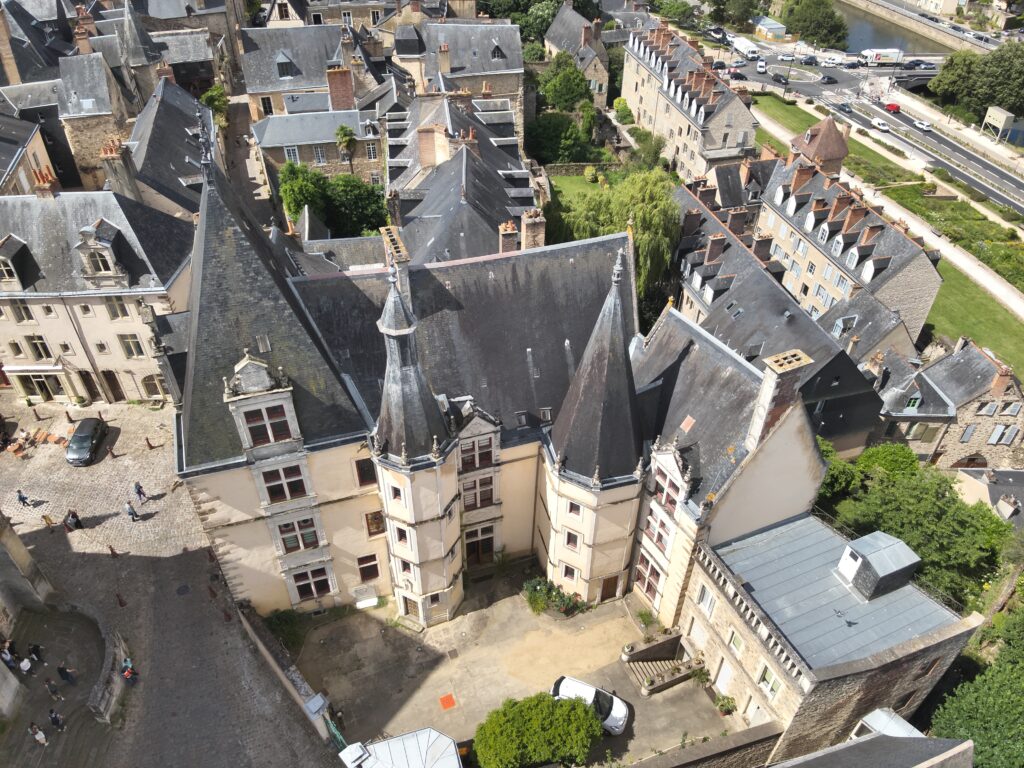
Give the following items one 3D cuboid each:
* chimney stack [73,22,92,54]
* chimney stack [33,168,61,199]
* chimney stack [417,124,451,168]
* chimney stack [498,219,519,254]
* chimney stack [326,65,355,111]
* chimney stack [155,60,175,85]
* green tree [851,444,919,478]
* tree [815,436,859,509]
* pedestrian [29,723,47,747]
[{"bbox_3d":[-51.397,-41.309,85.004,1.550,3.700,0.900,-21,43,-25],"label":"chimney stack"},{"bbox_3d":[-33.276,-14.317,50.700,1.200,2.300,1.050,0,39,0],"label":"chimney stack"},{"bbox_3d":[-7.641,-23.008,68.948,3.000,4.200,1.300,-5,38,-7],"label":"chimney stack"},{"bbox_3d":[-0.267,-10.135,49.800,1.150,2.700,0.750,-9,40,-12],"label":"chimney stack"},{"bbox_3d":[-20.268,-35.294,84.800,2.850,5.000,0.800,-2,39,-2],"label":"chimney stack"},{"bbox_3d":[-44.748,-40.325,92.090,1.750,2.900,0.850,-15,40,-19],"label":"chimney stack"},{"bbox_3d":[32.082,6.774,60.500,4.900,4.900,4.600,0,39,0],"label":"green tree"},{"bbox_3d":[23.925,6.621,52.684,4.300,6.500,4.300,22,43,25],"label":"tree"},{"bbox_3d":[-22.031,16.291,33.004,0.420,1.700,0.500,20,43,23],"label":"pedestrian"}]

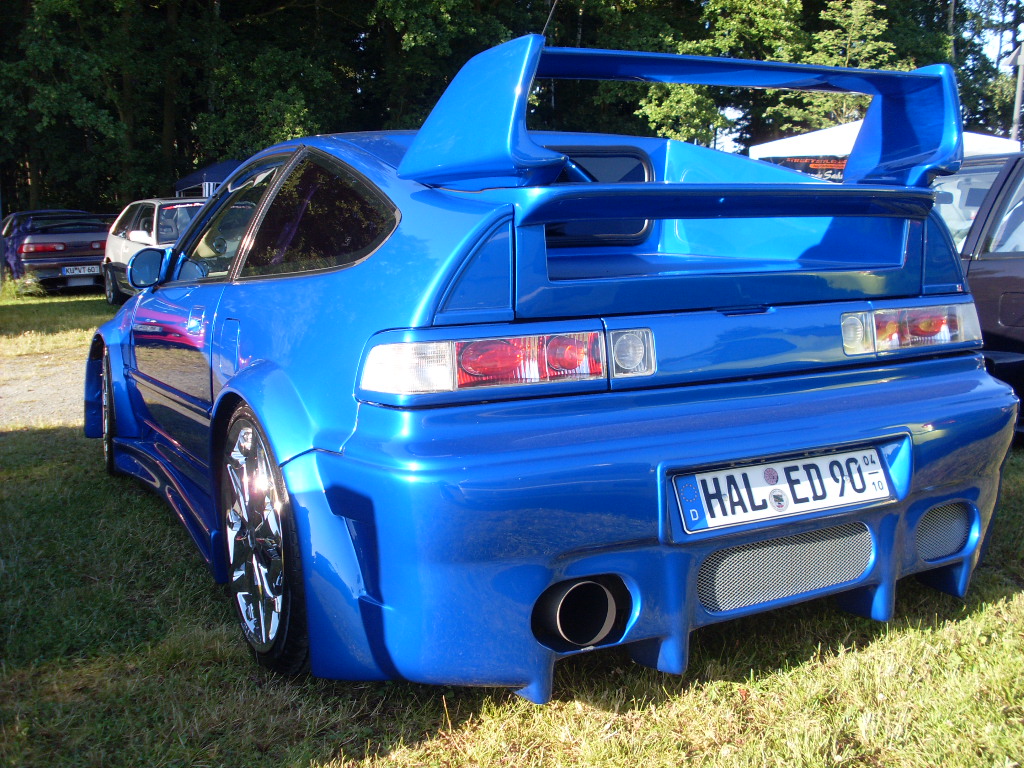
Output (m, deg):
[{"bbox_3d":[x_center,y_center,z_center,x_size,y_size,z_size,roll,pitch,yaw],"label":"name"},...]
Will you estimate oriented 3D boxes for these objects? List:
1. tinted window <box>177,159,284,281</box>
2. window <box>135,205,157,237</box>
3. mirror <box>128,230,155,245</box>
[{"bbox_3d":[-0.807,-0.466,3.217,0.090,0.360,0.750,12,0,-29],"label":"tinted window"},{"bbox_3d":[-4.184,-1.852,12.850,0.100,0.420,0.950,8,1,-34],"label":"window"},{"bbox_3d":[-4.274,-1.688,12.950,0.250,0.150,0.140,-7,10,-35],"label":"mirror"}]

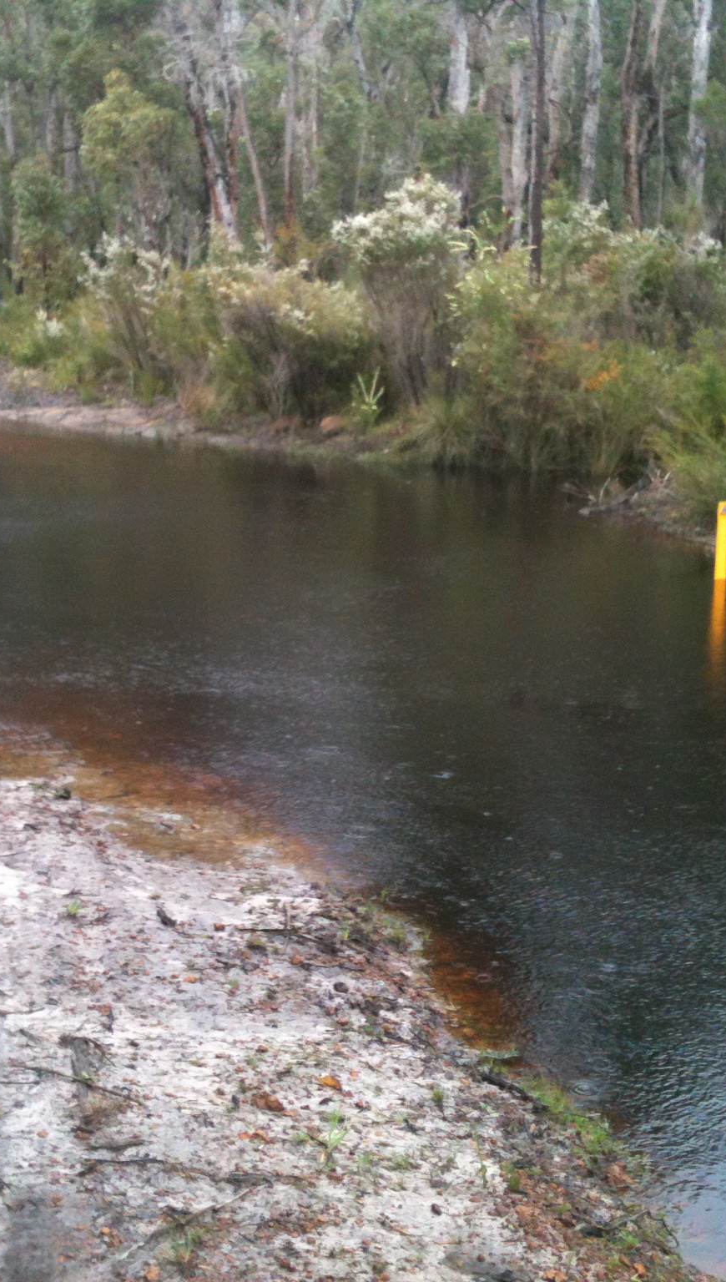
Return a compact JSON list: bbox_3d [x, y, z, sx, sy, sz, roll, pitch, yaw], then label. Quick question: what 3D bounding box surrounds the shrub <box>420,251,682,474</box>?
[{"bbox_3d":[1.620,-2.440,14.940,2.200,1.850,1.800,0,13,0],"label":"shrub"}]

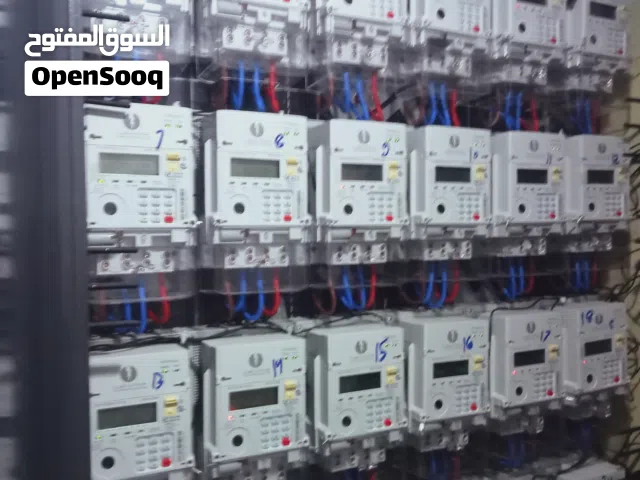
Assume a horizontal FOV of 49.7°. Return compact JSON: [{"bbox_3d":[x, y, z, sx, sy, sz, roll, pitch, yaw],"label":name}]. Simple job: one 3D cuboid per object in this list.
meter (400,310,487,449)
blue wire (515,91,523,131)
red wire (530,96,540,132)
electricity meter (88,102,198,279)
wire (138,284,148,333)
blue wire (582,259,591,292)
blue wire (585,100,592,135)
[{"bbox_3d":[0.186,0.213,1.034,0.130,0.195,0.064,-1,2,-29],"label":"meter"},{"bbox_3d":[0.319,-0.208,1.110,0.011,0.071,0.012,0,2,0],"label":"blue wire"},{"bbox_3d":[0.340,-0.198,1.089,0.011,0.056,0.012,-1,2,-29],"label":"red wire"},{"bbox_3d":[-0.231,-0.062,0.862,0.138,0.201,0.064,-2,2,-29],"label":"electricity meter"},{"bbox_3d":[-0.210,0.083,0.820,0.010,0.061,0.012,-1,2,-29],"label":"wire"},{"bbox_3d":[0.459,0.061,1.189,0.011,0.060,0.012,-1,2,-29],"label":"blue wire"},{"bbox_3d":[0.446,-0.205,1.148,0.009,0.059,0.011,-1,2,-29],"label":"blue wire"}]

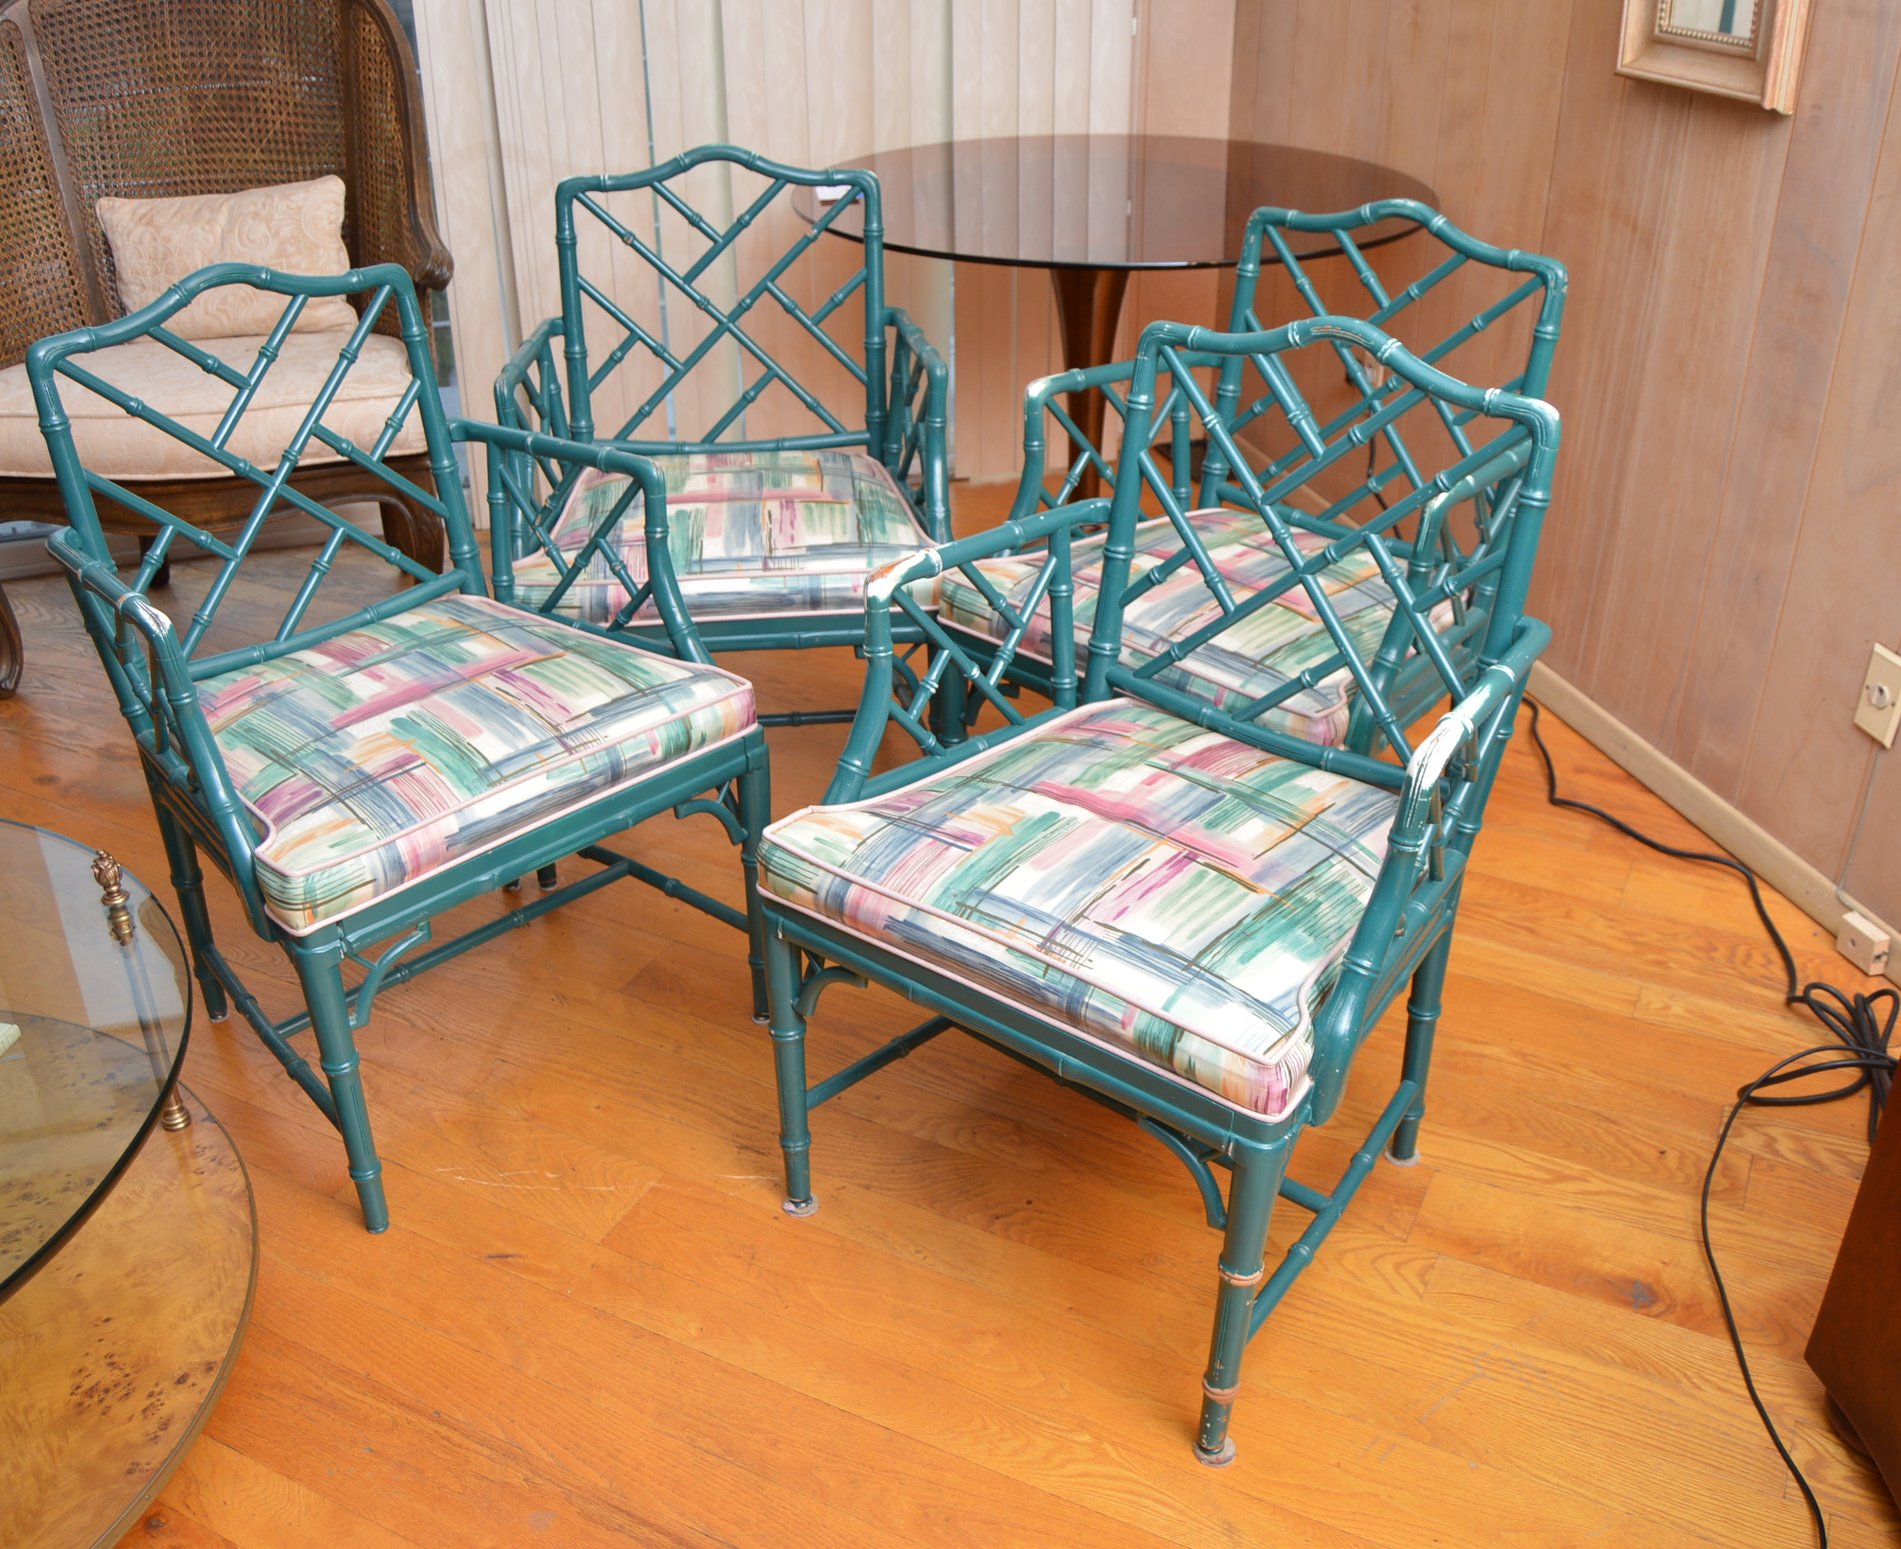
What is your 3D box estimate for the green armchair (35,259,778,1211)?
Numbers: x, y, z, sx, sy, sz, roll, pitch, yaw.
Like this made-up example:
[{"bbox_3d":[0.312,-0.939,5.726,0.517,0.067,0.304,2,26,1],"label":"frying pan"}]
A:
[{"bbox_3d":[-0.617,-0.084,1.972,0.578,0.905,0.616,25,38,37],"label":"green armchair"}]

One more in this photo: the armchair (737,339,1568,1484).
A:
[{"bbox_3d":[0.213,0.055,1.721,0.616,0.905,0.578,22,36,34],"label":"armchair"}]

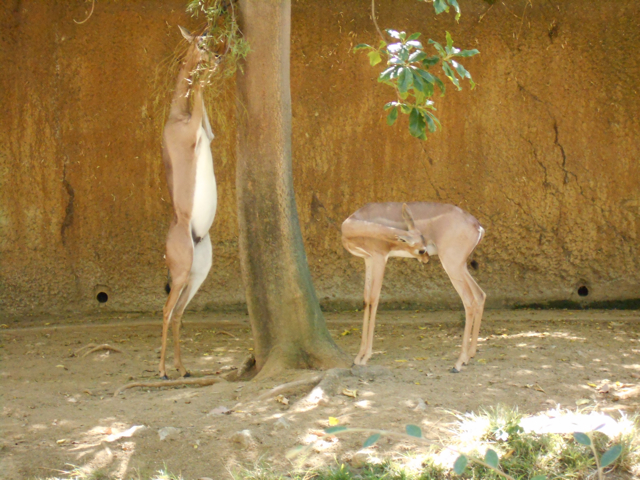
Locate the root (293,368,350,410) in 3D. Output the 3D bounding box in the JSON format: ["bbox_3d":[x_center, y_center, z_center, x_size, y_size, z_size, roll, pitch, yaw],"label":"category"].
[{"bbox_3d":[0.008,0.765,12.300,0.160,0.140,0.500,3,7,34],"label":"root"}]

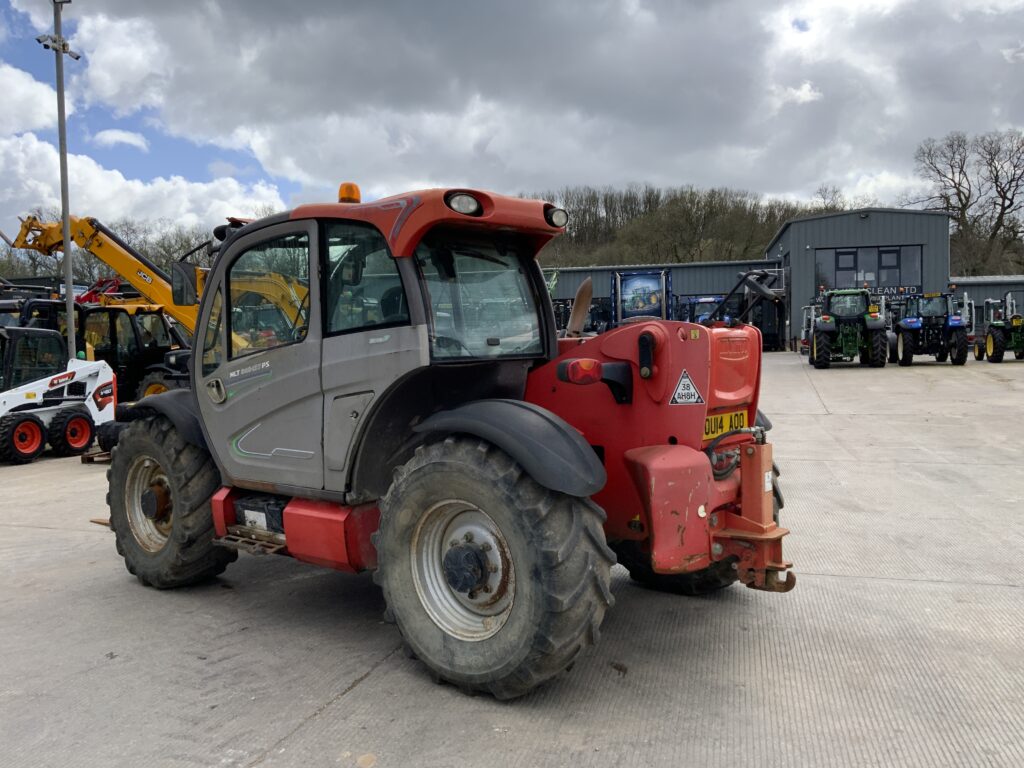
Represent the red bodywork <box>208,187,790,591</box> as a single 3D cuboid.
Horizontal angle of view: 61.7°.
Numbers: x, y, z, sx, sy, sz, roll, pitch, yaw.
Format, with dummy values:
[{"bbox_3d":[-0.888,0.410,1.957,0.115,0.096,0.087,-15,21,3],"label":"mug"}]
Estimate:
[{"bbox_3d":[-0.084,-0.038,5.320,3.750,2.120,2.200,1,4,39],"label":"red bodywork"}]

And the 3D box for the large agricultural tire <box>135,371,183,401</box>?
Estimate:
[{"bbox_3d":[-7.598,0.314,18.688,1.200,1.200,0.420,-1,3,7],"label":"large agricultural tire"}]

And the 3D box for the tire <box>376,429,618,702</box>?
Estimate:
[{"bbox_3d":[-0.121,0.863,4.162,1.230,1.230,0.440,1,4,39],"label":"tire"}]

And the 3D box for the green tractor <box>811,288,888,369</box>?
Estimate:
[{"bbox_3d":[12.496,-2.067,32.096,2.420,2.840,4.600,0,3,13],"label":"green tractor"}]

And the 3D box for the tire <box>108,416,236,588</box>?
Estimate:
[{"bbox_3d":[-2.361,0.805,6.000,1.220,1.220,0.440,1,4,39],"label":"tire"}]

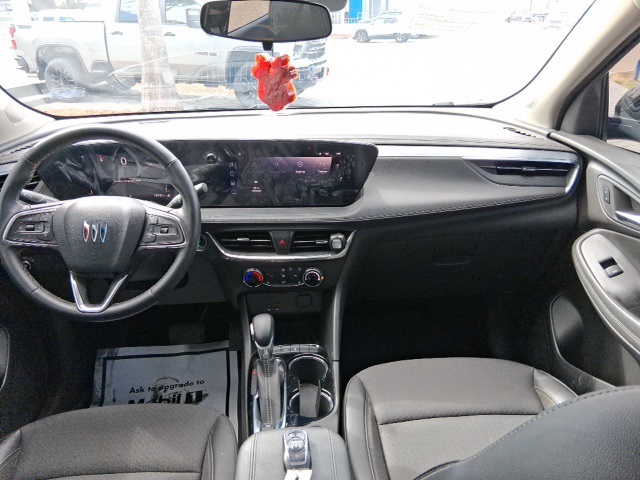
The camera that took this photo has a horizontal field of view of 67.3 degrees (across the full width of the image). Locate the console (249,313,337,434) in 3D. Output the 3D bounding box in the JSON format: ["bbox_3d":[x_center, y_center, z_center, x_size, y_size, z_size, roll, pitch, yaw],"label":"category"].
[{"bbox_3d":[-0.055,0.249,0.891,0.170,0.180,0.270,-3,24,-5],"label":"console"}]

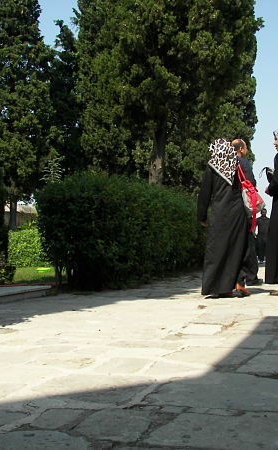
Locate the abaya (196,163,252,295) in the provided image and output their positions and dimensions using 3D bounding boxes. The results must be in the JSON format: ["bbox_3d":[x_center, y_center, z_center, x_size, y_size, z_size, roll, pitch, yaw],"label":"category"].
[{"bbox_3d":[0.859,0.040,6.250,0.540,1.350,0.480,-2,-2,22],"label":"abaya"}]

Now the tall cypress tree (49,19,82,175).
[{"bbox_3d":[-3.651,-4.397,31.000,2.500,12.200,2.500,-1,-2,0],"label":"tall cypress tree"}]

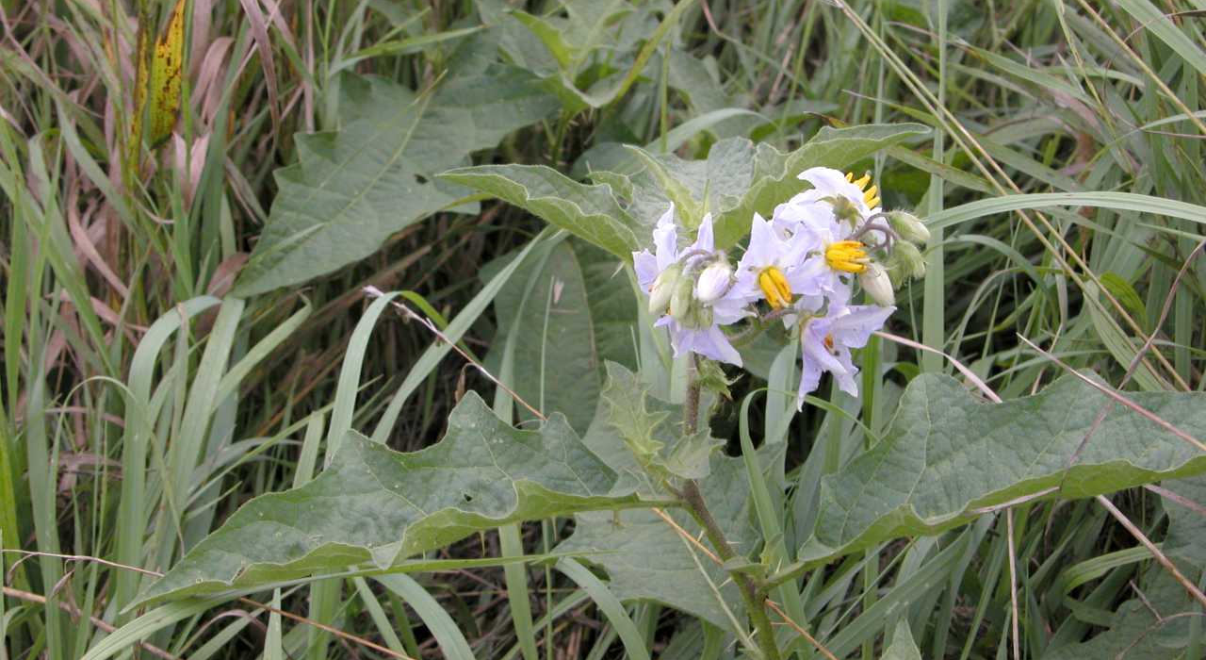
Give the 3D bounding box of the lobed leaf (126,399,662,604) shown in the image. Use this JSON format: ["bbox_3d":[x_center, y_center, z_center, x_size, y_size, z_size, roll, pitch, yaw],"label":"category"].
[{"bbox_3d":[-0.040,0.031,0.437,0.096,0.016,0.034,-11,37,-2],"label":"lobed leaf"}]

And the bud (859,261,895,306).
[{"bbox_3d":[0.051,-0.009,0.430,0.005,0.005,0.011,-35,73,0],"label":"bud"}]

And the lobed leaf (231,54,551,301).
[{"bbox_3d":[-0.051,-0.039,0.570,0.092,0.012,0.046,-32,55,-17],"label":"lobed leaf"}]

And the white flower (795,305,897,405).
[{"bbox_3d":[0.045,0.004,0.432,0.019,0.021,0.012,-23,45,-31],"label":"white flower"}]

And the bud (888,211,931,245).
[{"bbox_3d":[0.058,-0.019,0.434,0.010,0.005,0.005,30,0,6],"label":"bud"}]

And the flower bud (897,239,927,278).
[{"bbox_3d":[0.058,-0.013,0.434,0.004,0.004,0.008,-39,78,0],"label":"flower bud"}]

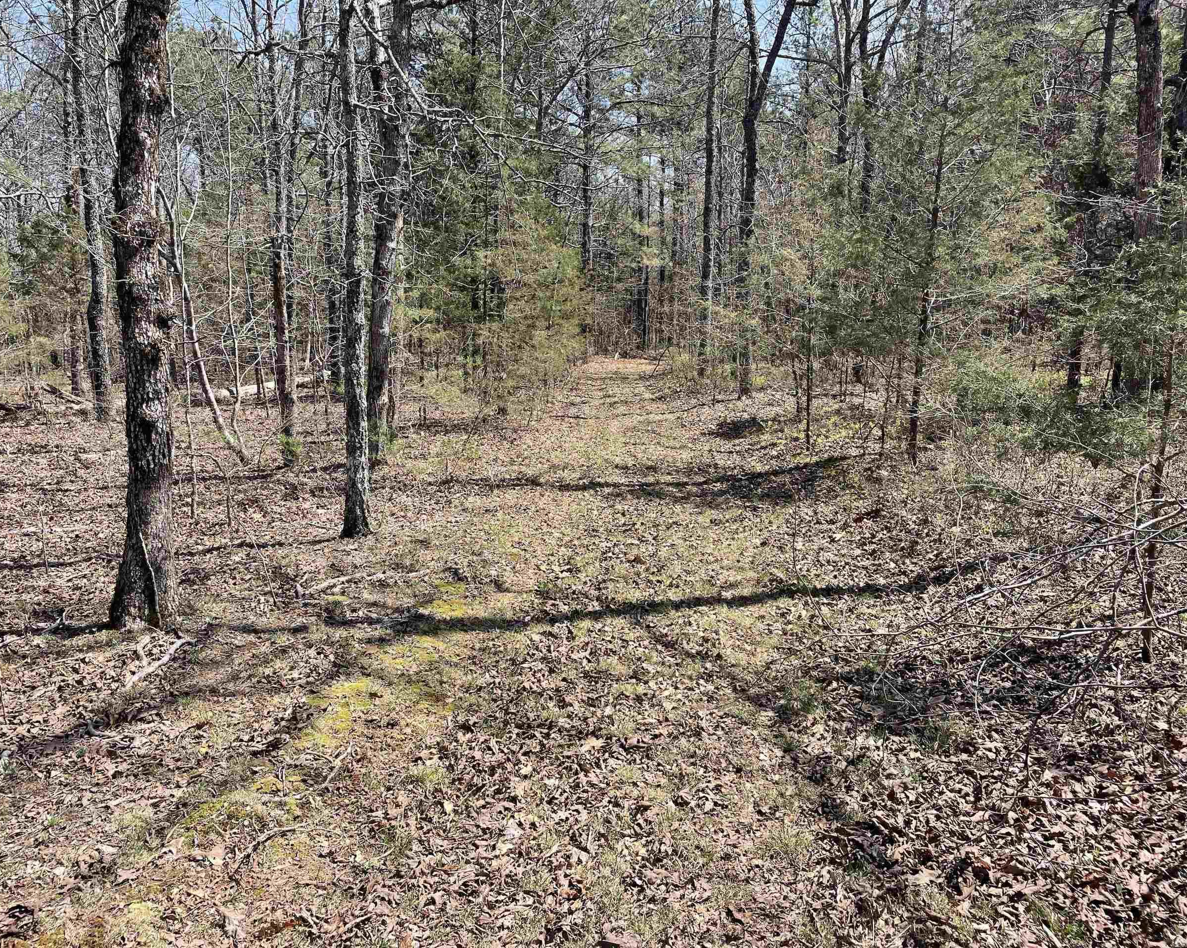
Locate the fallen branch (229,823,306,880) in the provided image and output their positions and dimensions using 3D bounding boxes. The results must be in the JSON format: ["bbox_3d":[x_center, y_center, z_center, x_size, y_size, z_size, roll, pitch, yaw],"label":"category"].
[{"bbox_3d":[-0.963,1.101,2.828,0.080,0.040,0.321,4,10,23],"label":"fallen branch"}]

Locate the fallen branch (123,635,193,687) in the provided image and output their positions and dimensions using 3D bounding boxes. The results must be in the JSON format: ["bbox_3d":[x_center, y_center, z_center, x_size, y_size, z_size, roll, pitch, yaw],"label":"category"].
[{"bbox_3d":[-2.002,0.837,4.399,0.160,0.070,0.635,0,9,2],"label":"fallen branch"}]

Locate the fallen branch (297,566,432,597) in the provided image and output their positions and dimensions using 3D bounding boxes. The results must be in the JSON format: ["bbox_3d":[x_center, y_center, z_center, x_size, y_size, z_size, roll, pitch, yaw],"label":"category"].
[{"bbox_3d":[-1.372,0.620,5.772,0.867,0.070,0.130,-8,12,-41],"label":"fallen branch"}]

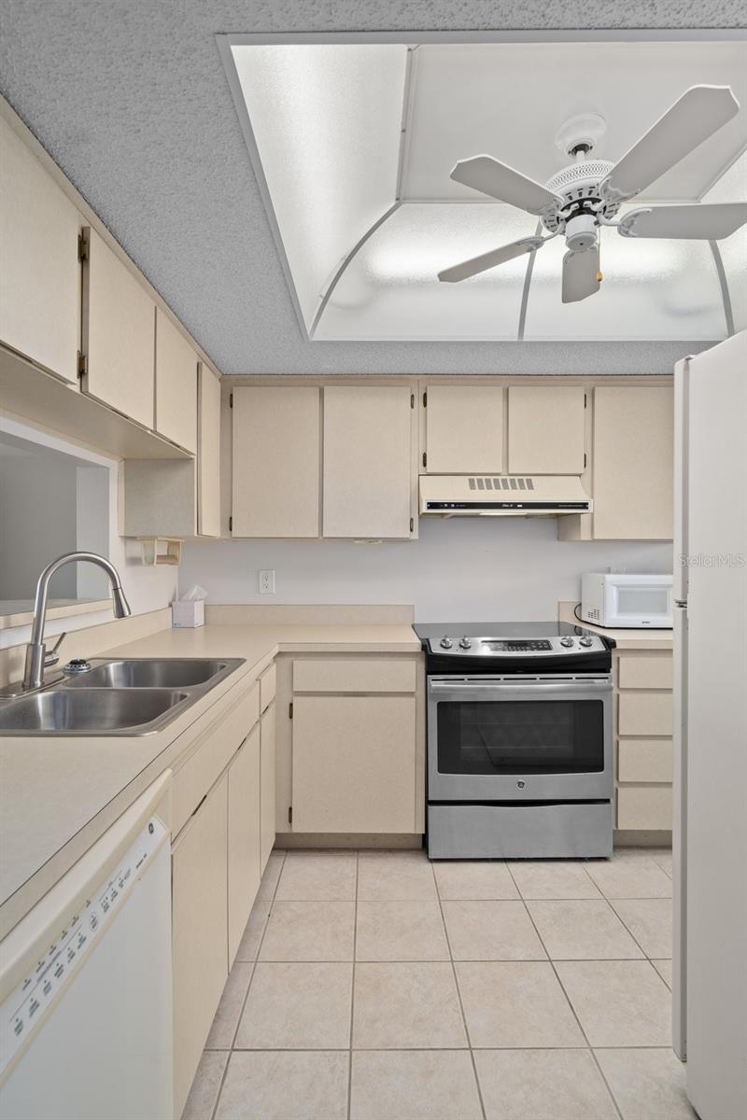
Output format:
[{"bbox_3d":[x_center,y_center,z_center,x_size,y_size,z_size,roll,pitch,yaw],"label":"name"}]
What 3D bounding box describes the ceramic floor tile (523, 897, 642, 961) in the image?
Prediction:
[{"bbox_3d":[0.704,1.253,1.795,0.302,0.010,0.294,0,0,0],"label":"ceramic floor tile"}]

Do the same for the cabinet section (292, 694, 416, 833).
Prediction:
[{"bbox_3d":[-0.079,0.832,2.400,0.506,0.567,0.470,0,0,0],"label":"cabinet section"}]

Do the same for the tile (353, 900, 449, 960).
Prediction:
[{"bbox_3d":[0.095,1.263,1.804,0.303,0.010,0.295,0,0,0],"label":"tile"}]

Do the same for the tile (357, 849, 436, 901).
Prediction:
[{"bbox_3d":[0.092,1.263,2.101,0.303,0.010,0.295,0,0,0],"label":"tile"}]

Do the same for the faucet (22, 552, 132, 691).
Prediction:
[{"bbox_3d":[-0.805,0.160,1.455,0.255,0.362,0.085,0,0,-14],"label":"faucet"}]

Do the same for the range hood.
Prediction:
[{"bbox_3d":[0.600,-0.300,2.580,0.760,0.185,0.440,0,0,0],"label":"range hood"}]

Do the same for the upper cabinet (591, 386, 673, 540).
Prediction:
[{"bbox_3d":[1.220,-0.460,2.640,0.450,0.740,0.320,0,0,0],"label":"upper cabinet"}]

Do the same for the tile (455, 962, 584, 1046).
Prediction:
[{"bbox_3d":[0.401,1.254,1.499,0.302,0.010,0.294,0,0,0],"label":"tile"}]

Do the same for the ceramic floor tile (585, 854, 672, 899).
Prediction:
[{"bbox_3d":[1.007,1.252,2.091,0.302,0.010,0.294,0,0,0],"label":"ceramic floor tile"}]

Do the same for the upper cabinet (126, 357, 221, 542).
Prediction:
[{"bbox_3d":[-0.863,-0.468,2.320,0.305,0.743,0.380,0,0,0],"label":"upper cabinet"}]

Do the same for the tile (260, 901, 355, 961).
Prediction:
[{"bbox_3d":[-0.211,1.253,1.788,0.302,0.010,0.294,0,0,0],"label":"tile"}]

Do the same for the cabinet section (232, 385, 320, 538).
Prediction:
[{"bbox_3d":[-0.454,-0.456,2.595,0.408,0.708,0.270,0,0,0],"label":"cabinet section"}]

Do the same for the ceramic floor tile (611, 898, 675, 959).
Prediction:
[{"bbox_3d":[1.009,1.253,1.797,0.302,0.010,0.294,0,0,0],"label":"ceramic floor tile"}]

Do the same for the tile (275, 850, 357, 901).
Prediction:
[{"bbox_3d":[-0.215,1.263,2.099,0.303,0.010,0.295,0,0,0],"label":"tile"}]

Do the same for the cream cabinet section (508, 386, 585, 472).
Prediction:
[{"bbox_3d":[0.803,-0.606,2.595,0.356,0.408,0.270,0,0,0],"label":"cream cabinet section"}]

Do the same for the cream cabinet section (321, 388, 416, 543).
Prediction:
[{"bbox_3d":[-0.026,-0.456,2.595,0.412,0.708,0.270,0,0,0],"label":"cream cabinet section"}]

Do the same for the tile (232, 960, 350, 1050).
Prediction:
[{"bbox_3d":[-0.210,1.264,1.505,0.303,0.010,0.295,0,0,0],"label":"tile"}]

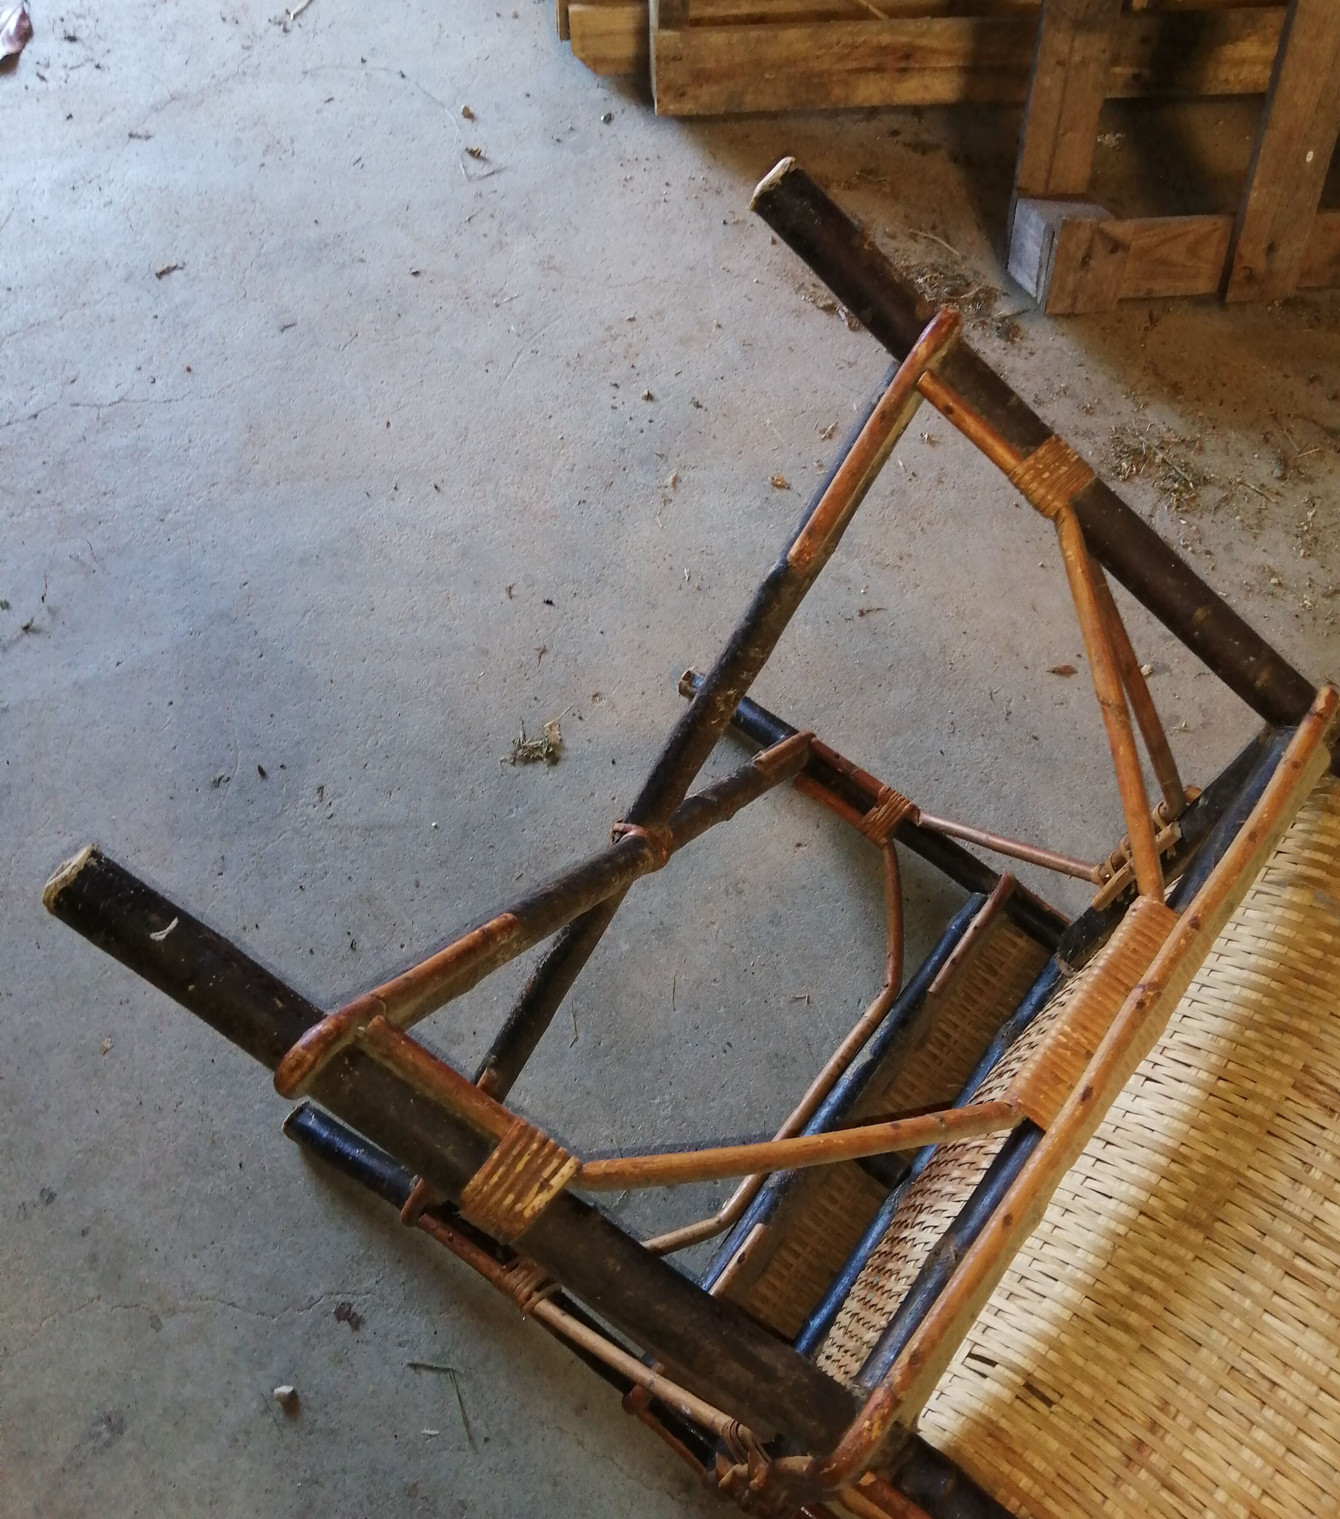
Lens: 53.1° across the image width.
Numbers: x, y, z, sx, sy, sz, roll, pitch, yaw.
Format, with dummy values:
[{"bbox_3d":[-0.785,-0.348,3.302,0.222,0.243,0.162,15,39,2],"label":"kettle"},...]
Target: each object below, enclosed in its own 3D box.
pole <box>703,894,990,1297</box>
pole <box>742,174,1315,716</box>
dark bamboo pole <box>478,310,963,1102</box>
[{"bbox_3d":[0.137,0.305,1.168,0.024,0.024,0.487,33,68,18],"label":"pole"},{"bbox_3d":[0.207,-0.174,0.757,0.421,0.036,0.036,45,69,1],"label":"pole"},{"bbox_3d":[-0.024,0.066,0.946,0.030,0.784,0.030,43,31,22],"label":"dark bamboo pole"}]

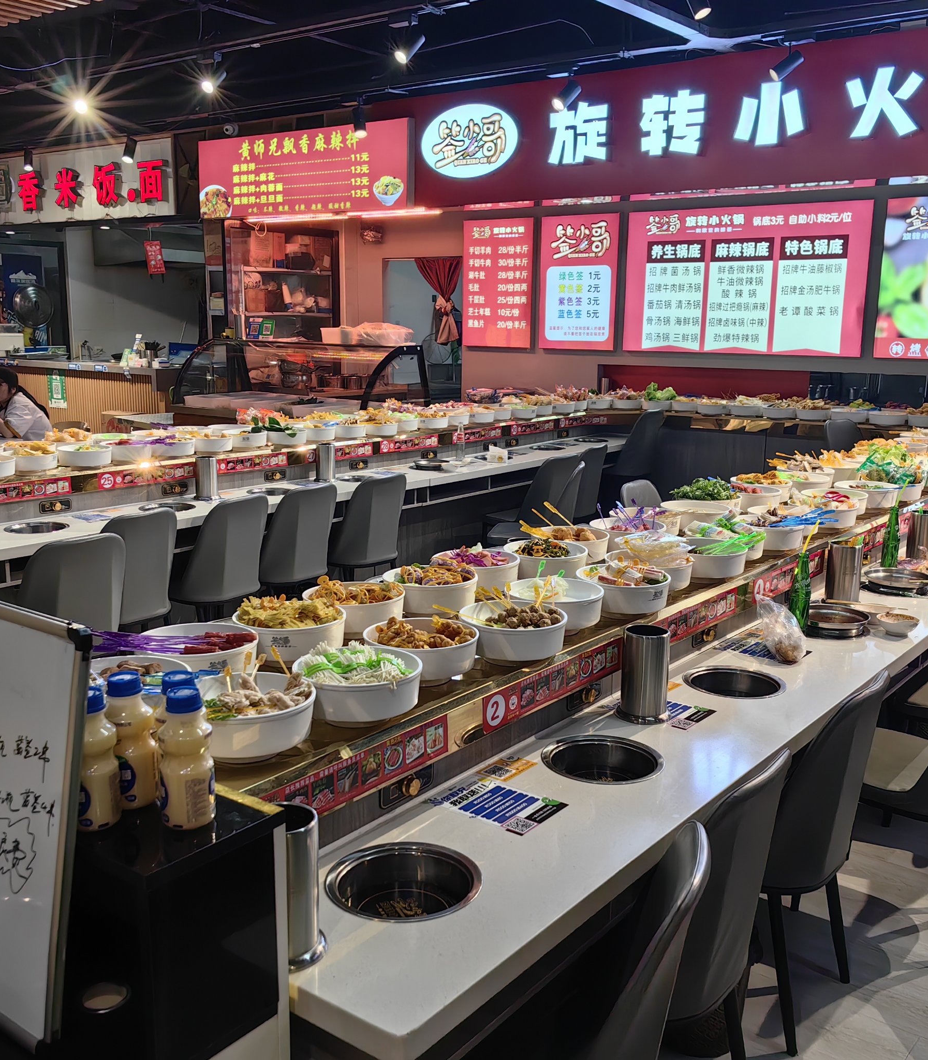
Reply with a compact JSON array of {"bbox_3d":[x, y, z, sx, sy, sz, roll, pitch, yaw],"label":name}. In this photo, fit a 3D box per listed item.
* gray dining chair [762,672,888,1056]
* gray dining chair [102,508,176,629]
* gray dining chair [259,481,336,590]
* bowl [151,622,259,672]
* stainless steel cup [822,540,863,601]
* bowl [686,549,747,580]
[{"bbox_3d":[0.707,0.731,2.653,0.480,0.830,0.450,10,14,37],"label":"gray dining chair"},{"bbox_3d":[-1.459,0.320,4.530,0.480,0.830,0.450,10,14,37],"label":"gray dining chair"},{"bbox_3d":[-0.887,0.193,5.141,0.510,0.830,0.450,10,14,37],"label":"gray dining chair"},{"bbox_3d":[-0.502,0.238,2.088,0.227,0.070,0.227,1,11,0],"label":"bowl"},{"bbox_3d":[1.168,0.127,3.392,0.101,0.176,0.101,1,11,0],"label":"stainless steel cup"},{"bbox_3d":[0.652,0.078,2.987,0.227,0.070,0.227,1,11,0],"label":"bowl"}]

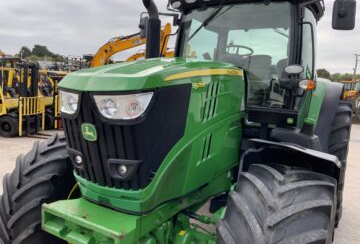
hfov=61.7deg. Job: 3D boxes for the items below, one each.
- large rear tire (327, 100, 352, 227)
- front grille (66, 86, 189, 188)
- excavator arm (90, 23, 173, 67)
[{"bbox_3d":[2.050,0.555,4.440,0.680,1.860,1.860,6,7,29],"label":"large rear tire"},{"bbox_3d":[-0.435,0.069,1.840,0.820,0.660,0.460,6,7,29],"label":"front grille"},{"bbox_3d":[-2.428,-3.101,14.500,4.300,3.200,0.800,3,6,0],"label":"excavator arm"}]

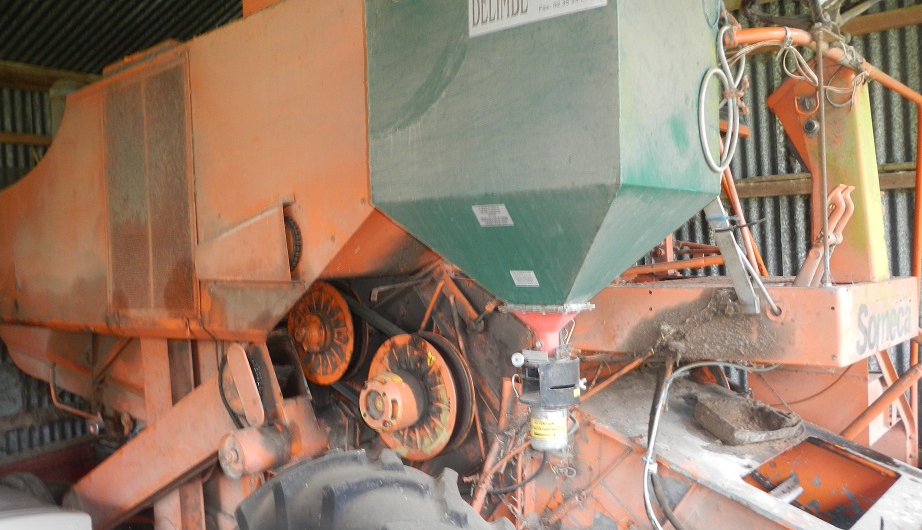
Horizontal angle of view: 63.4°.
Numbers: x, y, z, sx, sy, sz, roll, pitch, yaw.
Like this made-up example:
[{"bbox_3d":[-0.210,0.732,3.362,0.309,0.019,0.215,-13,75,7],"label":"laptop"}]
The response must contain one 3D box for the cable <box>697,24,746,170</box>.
[{"bbox_3d":[0.641,-0.408,1.830,0.170,0.360,0.070,-3,2,-39],"label":"cable"}]

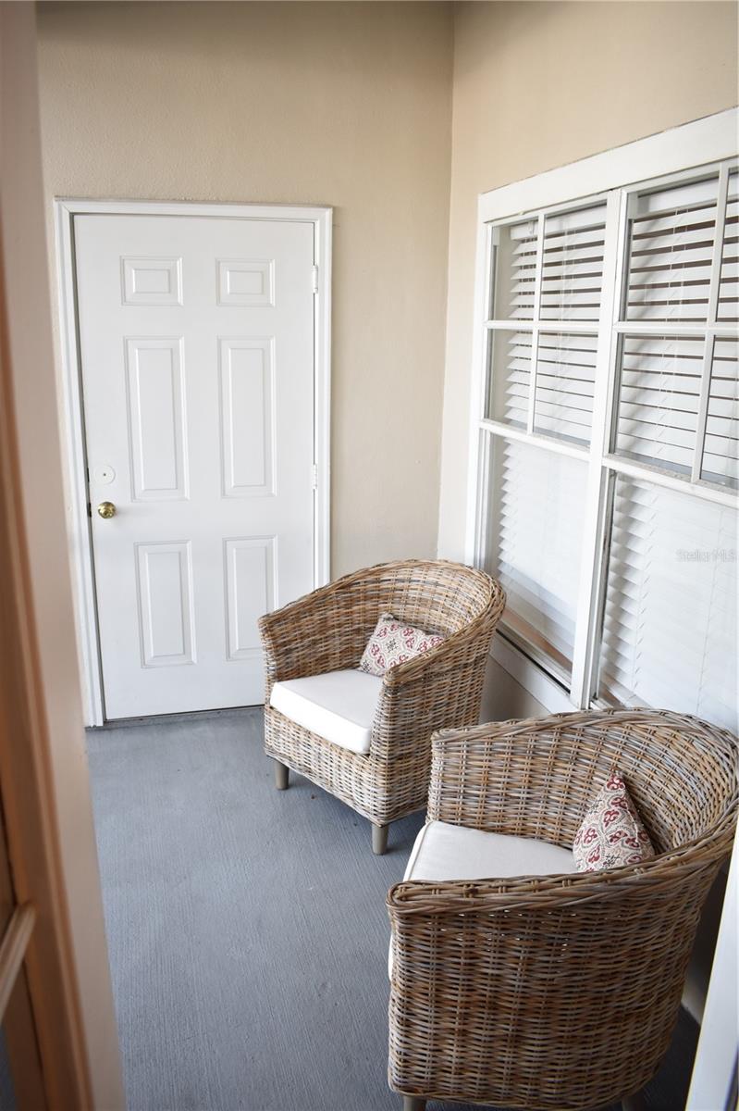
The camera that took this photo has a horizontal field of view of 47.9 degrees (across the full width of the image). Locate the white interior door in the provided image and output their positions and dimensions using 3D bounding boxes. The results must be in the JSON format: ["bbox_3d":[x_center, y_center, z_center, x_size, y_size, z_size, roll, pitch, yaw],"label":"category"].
[{"bbox_3d":[-0.679,-0.308,3.466,0.914,2.032,0.045,-3,15,-13],"label":"white interior door"}]

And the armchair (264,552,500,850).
[{"bbox_3d":[0.101,0.485,3.002,0.690,0.810,0.720,-11,18,-39],"label":"armchair"}]

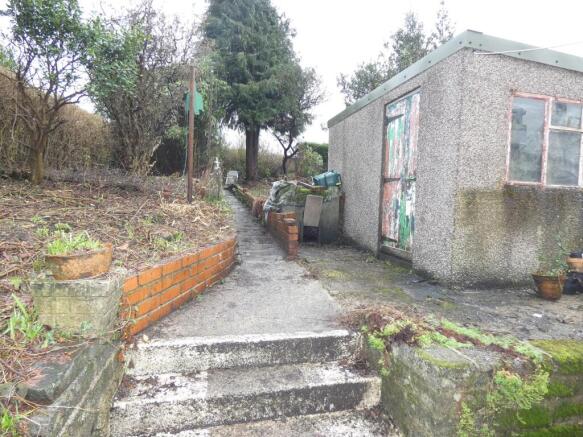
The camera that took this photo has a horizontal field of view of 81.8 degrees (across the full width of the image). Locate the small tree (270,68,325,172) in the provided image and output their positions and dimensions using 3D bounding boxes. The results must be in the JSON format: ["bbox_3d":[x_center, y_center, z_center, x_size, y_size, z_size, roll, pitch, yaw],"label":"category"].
[{"bbox_3d":[0.232,-3.783,13.000,2.100,4.200,2.000,2,4,0],"label":"small tree"}]

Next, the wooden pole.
[{"bbox_3d":[-1.865,-1.581,6.300,0.095,2.540,0.095,3,4,0],"label":"wooden pole"}]

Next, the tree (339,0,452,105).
[{"bbox_3d":[3.750,-4.250,12.600,4.200,7.400,4.000,2,4,0],"label":"tree"}]

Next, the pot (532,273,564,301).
[{"bbox_3d":[2.175,0.584,2.850,0.230,0.210,0.230,2,4,0],"label":"pot"}]

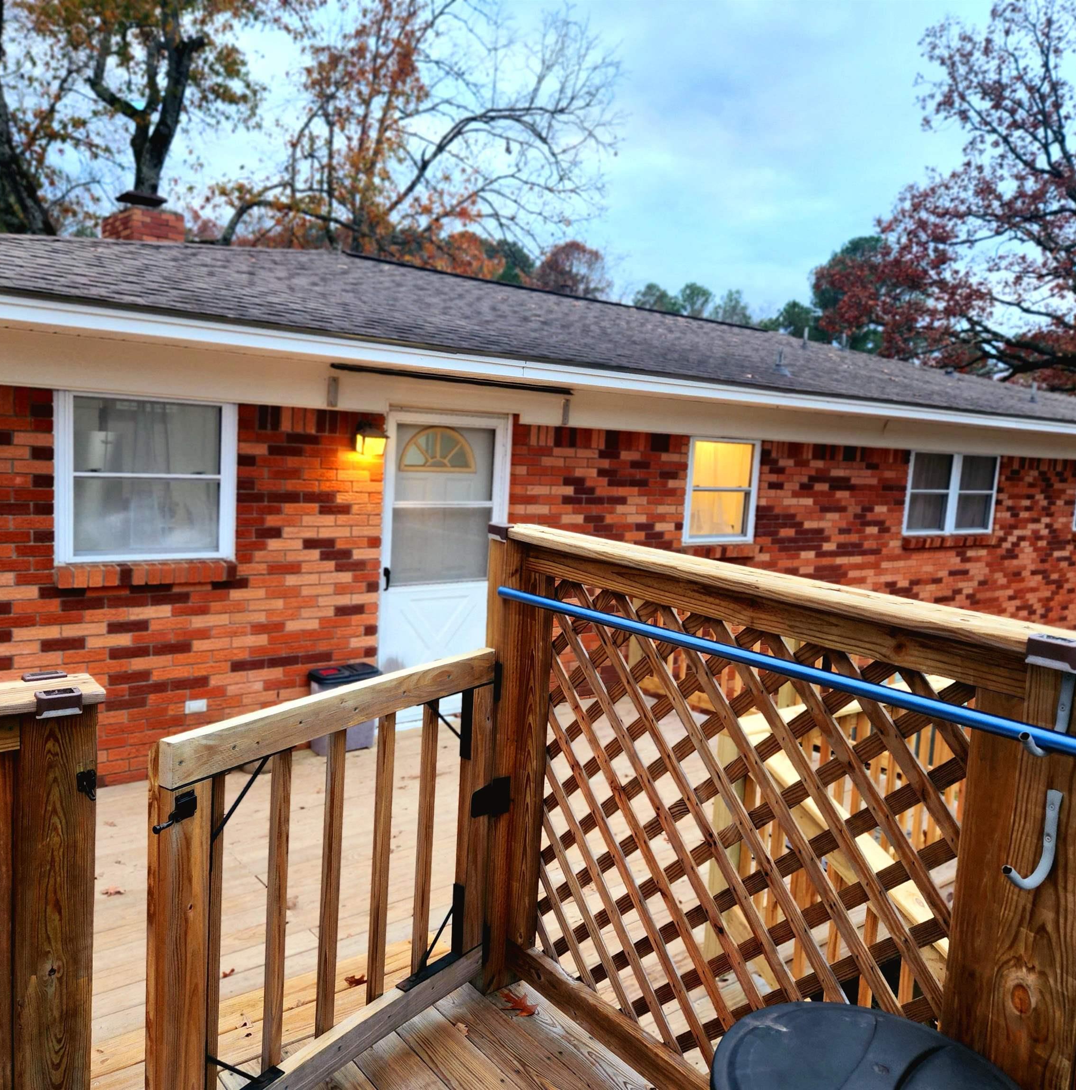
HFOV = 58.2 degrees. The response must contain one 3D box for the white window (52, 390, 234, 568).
[{"bbox_3d":[-2.023,-0.334,5.064,0.918,0.866,0.090,-2,8,-39],"label":"white window"}]

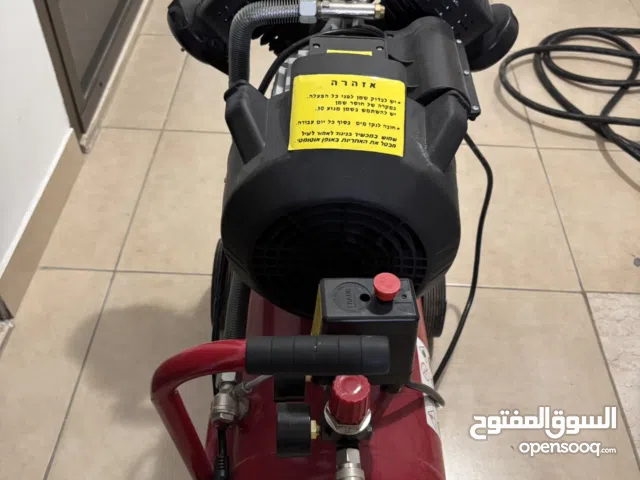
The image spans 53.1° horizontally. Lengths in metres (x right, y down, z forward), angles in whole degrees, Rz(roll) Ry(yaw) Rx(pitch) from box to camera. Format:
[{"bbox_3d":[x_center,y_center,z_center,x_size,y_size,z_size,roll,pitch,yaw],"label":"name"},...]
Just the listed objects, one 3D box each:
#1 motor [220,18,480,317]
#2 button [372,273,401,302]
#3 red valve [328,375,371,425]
[{"bbox_3d":[0.026,-0.085,0.707,0.251,0.255,0.270,1,46,-1],"label":"motor"},{"bbox_3d":[0.057,0.043,0.554,0.023,0.018,0.023,1,46,-1],"label":"button"},{"bbox_3d":[0.028,0.146,0.594,0.034,0.041,0.034,1,46,-1],"label":"red valve"}]

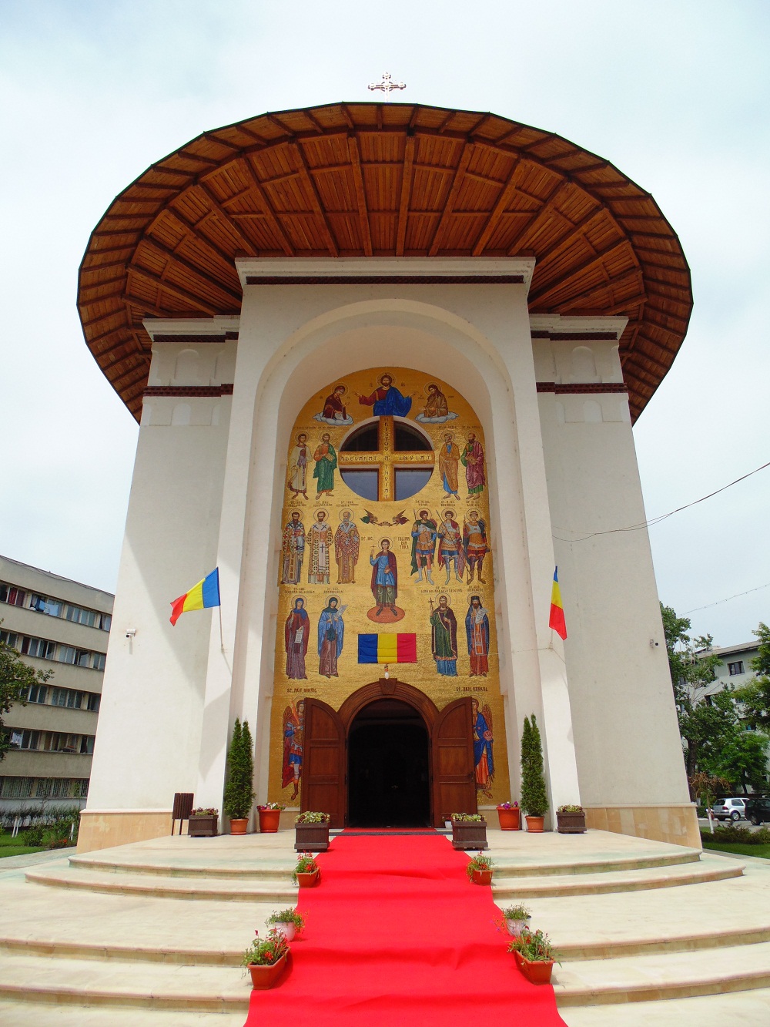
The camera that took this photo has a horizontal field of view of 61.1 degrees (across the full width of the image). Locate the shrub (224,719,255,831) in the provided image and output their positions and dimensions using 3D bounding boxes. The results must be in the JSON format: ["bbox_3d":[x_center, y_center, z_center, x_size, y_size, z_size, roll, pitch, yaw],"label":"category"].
[{"bbox_3d":[-3.163,5.533,14.238,0.620,2.100,0.600,0,-23,0],"label":"shrub"}]

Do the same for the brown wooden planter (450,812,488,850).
[{"bbox_3d":[1.410,5.292,10.898,0.540,0.540,0.500,0,-23,0],"label":"brown wooden planter"}]

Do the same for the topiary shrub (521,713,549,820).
[{"bbox_3d":[3.222,5.467,14.222,0.580,2.090,0.580,0,-23,0],"label":"topiary shrub"}]

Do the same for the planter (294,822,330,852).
[{"bbox_3d":[-1.145,5.024,10.136,0.510,0.390,0.510,0,-23,0],"label":"planter"}]

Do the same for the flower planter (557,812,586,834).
[{"bbox_3d":[4.006,6.635,13.993,0.520,0.420,0.470,0,-23,0],"label":"flower planter"}]

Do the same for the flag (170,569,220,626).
[{"bbox_3d":[-4.361,1.923,15.077,1.150,1.250,0.450,0,-23,0],"label":"flag"}]

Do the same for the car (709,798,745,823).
[{"bbox_3d":[26.582,21.907,48.368,4.150,1.440,1.735,3,-23,-8],"label":"car"}]

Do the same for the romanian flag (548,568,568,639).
[{"bbox_3d":[4.125,2.134,15.572,0.360,1.680,0.500,0,-23,0],"label":"romanian flag"}]

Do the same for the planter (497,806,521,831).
[{"bbox_3d":[2.839,7.005,15.002,0.520,0.530,0.520,0,-23,0],"label":"planter"}]

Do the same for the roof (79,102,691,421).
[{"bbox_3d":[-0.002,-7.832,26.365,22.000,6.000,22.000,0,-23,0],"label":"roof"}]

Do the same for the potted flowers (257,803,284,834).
[{"bbox_3d":[-2.535,6.739,14.470,0.570,0.590,0.540,0,-23,0],"label":"potted flowers"}]

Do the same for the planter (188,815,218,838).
[{"bbox_3d":[-3.888,6.687,13.993,0.520,0.420,0.470,0,-23,0],"label":"planter"}]

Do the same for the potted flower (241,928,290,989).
[{"bbox_3d":[-0.886,3.348,4.951,0.240,0.305,0.610,1,-23,-4],"label":"potted flower"}]

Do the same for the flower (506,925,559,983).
[{"bbox_3d":[1.151,3.409,5.058,0.280,0.300,0.450,0,-23,0],"label":"flower"}]

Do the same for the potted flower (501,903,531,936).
[{"bbox_3d":[1.123,3.495,5.605,0.240,0.245,0.230,0,-23,0],"label":"potted flower"}]

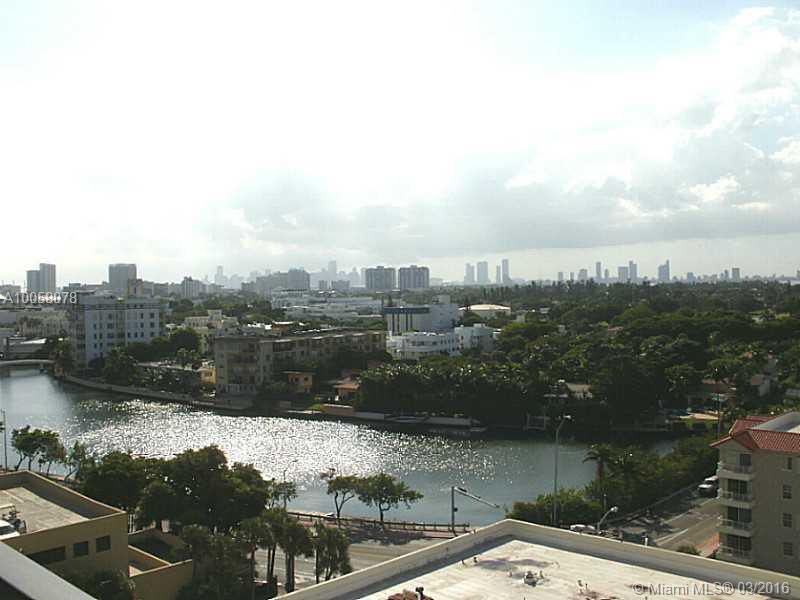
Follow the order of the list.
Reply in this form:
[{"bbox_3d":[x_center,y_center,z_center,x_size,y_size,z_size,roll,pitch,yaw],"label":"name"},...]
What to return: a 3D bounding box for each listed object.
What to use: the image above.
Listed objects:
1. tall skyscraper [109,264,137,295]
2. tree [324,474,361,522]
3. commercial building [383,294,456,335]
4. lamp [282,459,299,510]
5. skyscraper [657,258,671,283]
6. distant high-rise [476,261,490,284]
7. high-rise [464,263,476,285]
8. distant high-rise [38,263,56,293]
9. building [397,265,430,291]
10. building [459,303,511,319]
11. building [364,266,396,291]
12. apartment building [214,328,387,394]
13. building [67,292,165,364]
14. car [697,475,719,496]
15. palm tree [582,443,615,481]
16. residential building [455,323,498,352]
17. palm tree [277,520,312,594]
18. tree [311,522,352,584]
[{"bbox_3d":[-731.104,-50.721,2189.054,58.000,90.000,35.000,-1,1,-3],"label":"tall skyscraper"},{"bbox_3d":[-7.216,24.522,101.938,4.300,5.900,4.200,-1,1,0],"label":"tree"},{"bbox_3d":[9.258,9.933,383.774,32.000,24.000,22.000,-1,1,13],"label":"commercial building"},{"bbox_3d":[-14.072,23.983,104.480,0.600,7.200,1.700,-2,1,-37],"label":"lamp"},{"bbox_3d":[1852.747,-194.165,5848.459,66.000,169.000,38.000,-1,1,22],"label":"skyscraper"},{"bbox_3d":[649.331,-214.784,6497.940,80.000,196.000,40.000,-1,1,0],"label":"distant high-rise"},{"bbox_3d":[563.648,-196.166,6668.299,60.000,187.000,38.000,-1,1,18],"label":"high-rise"},{"bbox_3d":[-931.479,-50.965,2198.991,38.000,96.000,34.000,-1,1,-23],"label":"distant high-rise"},{"bbox_3d":[32.464,-47.093,2039.295,74.000,75.000,35.000,-1,1,14],"label":"building"},{"bbox_3d":[61.049,9.594,594.863,34.000,13.000,25.000,-1,1,6],"label":"building"},{"bbox_3d":[-46.902,-44.932,1979.296,70.000,67.000,28.000,-1,1,0],"label":"building"},{"bbox_3d":[-29.504,17.663,248.752,45.000,14.100,23.700,-2,2,-42],"label":"apartment building"},{"bbox_3d":[-101.422,11.432,297.737,27.500,28.000,22.000,-1,1,-23],"label":"building"},{"bbox_3d":[42.586,25.570,113.381,1.950,1.850,4.900,0,2,41],"label":"car"},{"bbox_3d":[25.055,22.542,104.407,4.200,8.800,4.200,-1,1,0],"label":"palm tree"},{"bbox_3d":[28.960,15.621,311.855,15.000,13.800,13.500,-1,1,6],"label":"residential building"},{"bbox_3d":[-10.090,24.344,79.015,3.500,7.300,3.500,-1,1,0],"label":"palm tree"},{"bbox_3d":[-6.754,24.946,81.438,3.600,5.900,3.600,-1,1,0],"label":"tree"}]

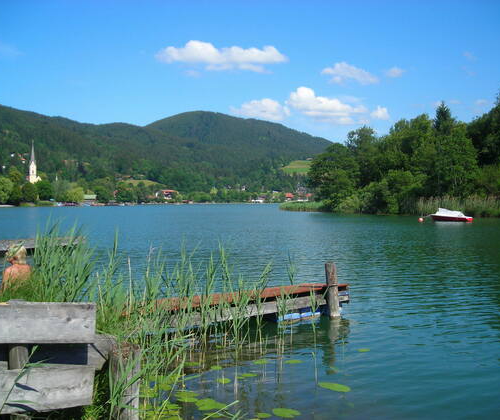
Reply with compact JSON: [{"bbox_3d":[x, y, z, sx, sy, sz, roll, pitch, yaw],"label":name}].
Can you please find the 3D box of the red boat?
[{"bbox_3d":[21.031,0.531,64.000,4.200,1.300,1.750,0,1,41],"label":"red boat"}]

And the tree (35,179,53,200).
[{"bbox_3d":[-152.851,-14.249,455.000,13.324,18.135,12.657,0,1,0],"label":"tree"}]

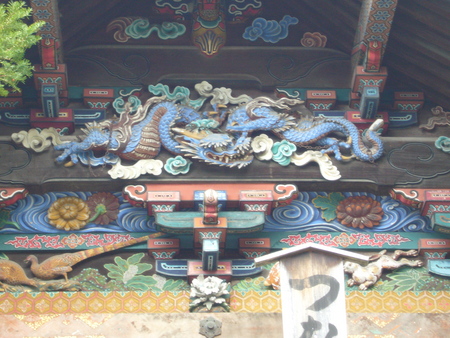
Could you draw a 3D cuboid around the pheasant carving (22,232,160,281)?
[{"bbox_3d":[-0.823,0.554,8.300,0.860,0.270,0.200,0,-30,-3],"label":"pheasant carving"}]

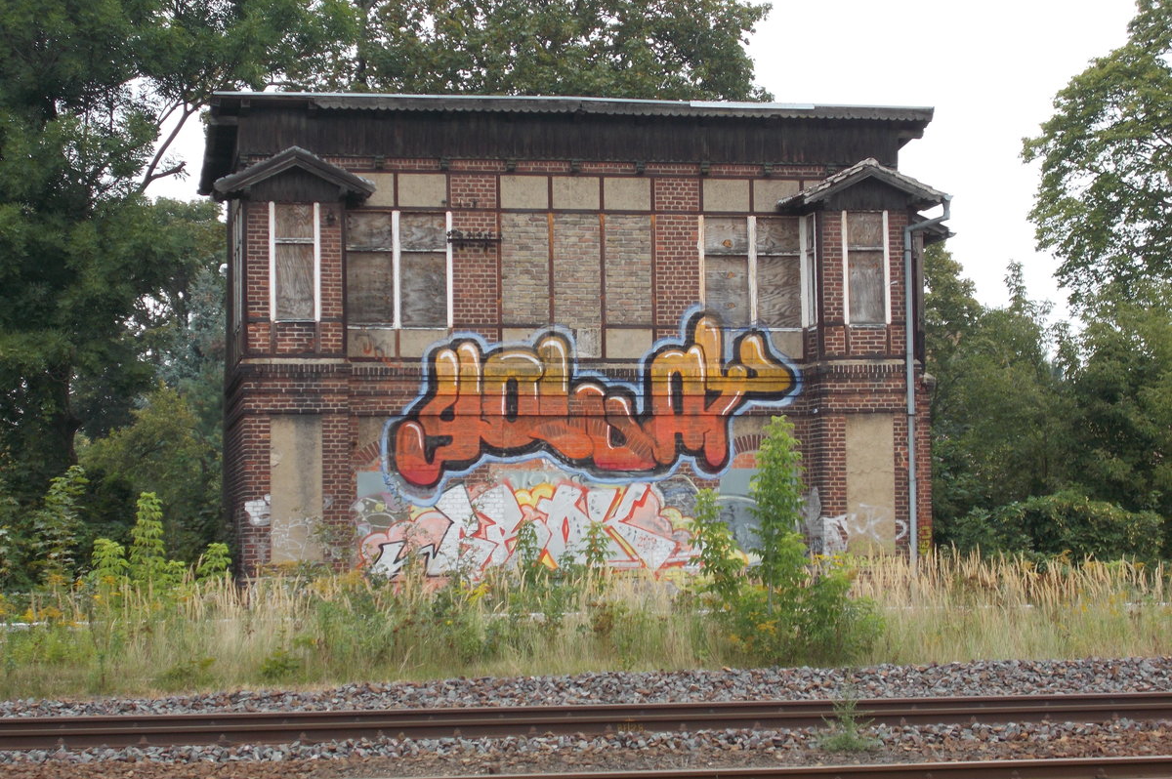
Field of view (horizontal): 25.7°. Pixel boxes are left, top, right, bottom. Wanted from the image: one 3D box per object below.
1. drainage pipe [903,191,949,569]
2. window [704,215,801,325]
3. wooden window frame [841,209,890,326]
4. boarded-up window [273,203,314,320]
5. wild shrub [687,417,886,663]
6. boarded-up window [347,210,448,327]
[{"bbox_3d":[5.354,-0.017,40.545,0.752,6.123,0.250,0,-4,-11],"label":"drainage pipe"},{"bbox_3d":[2.680,-1.863,41.115,1.751,1.819,0.100,0,-4,-11],"label":"window"},{"bbox_3d":[4.402,-1.922,40.583,0.799,1.841,0.120,0,-4,-11],"label":"wooden window frame"},{"bbox_3d":[-4.412,-1.929,38.961,0.611,1.784,0.080,0,-4,-11],"label":"boarded-up window"},{"bbox_3d":[2.080,1.582,26.800,1.990,2.620,1.700,0,-4,-11],"label":"wild shrub"},{"bbox_3d":[-2.937,-1.876,40.079,1.724,1.879,0.120,0,-4,-11],"label":"boarded-up window"}]

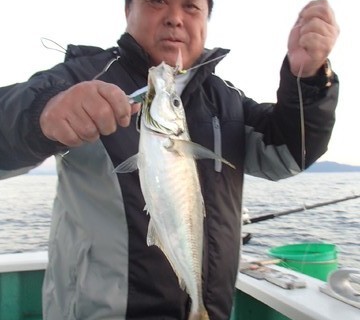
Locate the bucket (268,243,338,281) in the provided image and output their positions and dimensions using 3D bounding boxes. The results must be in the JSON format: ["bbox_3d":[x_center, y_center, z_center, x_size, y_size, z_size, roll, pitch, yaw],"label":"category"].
[{"bbox_3d":[0.526,0.514,1.645,0.295,0.260,0.295,-1,-2,0],"label":"bucket"}]

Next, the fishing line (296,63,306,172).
[{"bbox_3d":[0.188,-0.066,0.600,0.014,0.168,0.012,-2,-2,0],"label":"fishing line"}]

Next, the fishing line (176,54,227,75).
[{"bbox_3d":[0.036,-0.149,0.600,0.085,0.012,0.012,-22,0,0],"label":"fishing line"}]

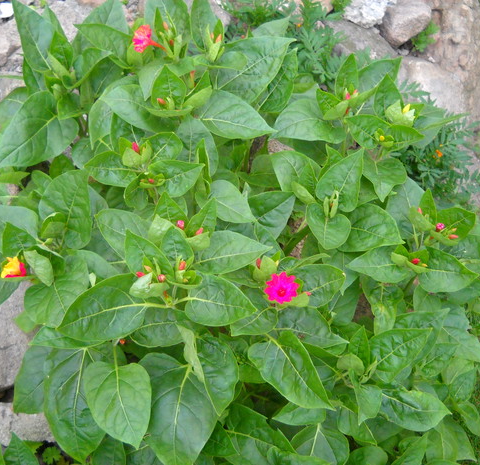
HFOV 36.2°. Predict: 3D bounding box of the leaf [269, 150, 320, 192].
[{"bbox_3d":[0.073,-0.083,1.017,0.066,0.020,0.110,-27,43,-13],"label":"leaf"}]

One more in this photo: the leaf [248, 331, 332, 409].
[{"bbox_3d":[0.065,0.167,0.864,0.063,0.030,0.122,-37,72,-21],"label":"leaf"}]

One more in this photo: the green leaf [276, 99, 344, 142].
[{"bbox_3d":[0.096,-0.152,1.042,0.107,0.025,0.084,-14,65,-1],"label":"green leaf"}]

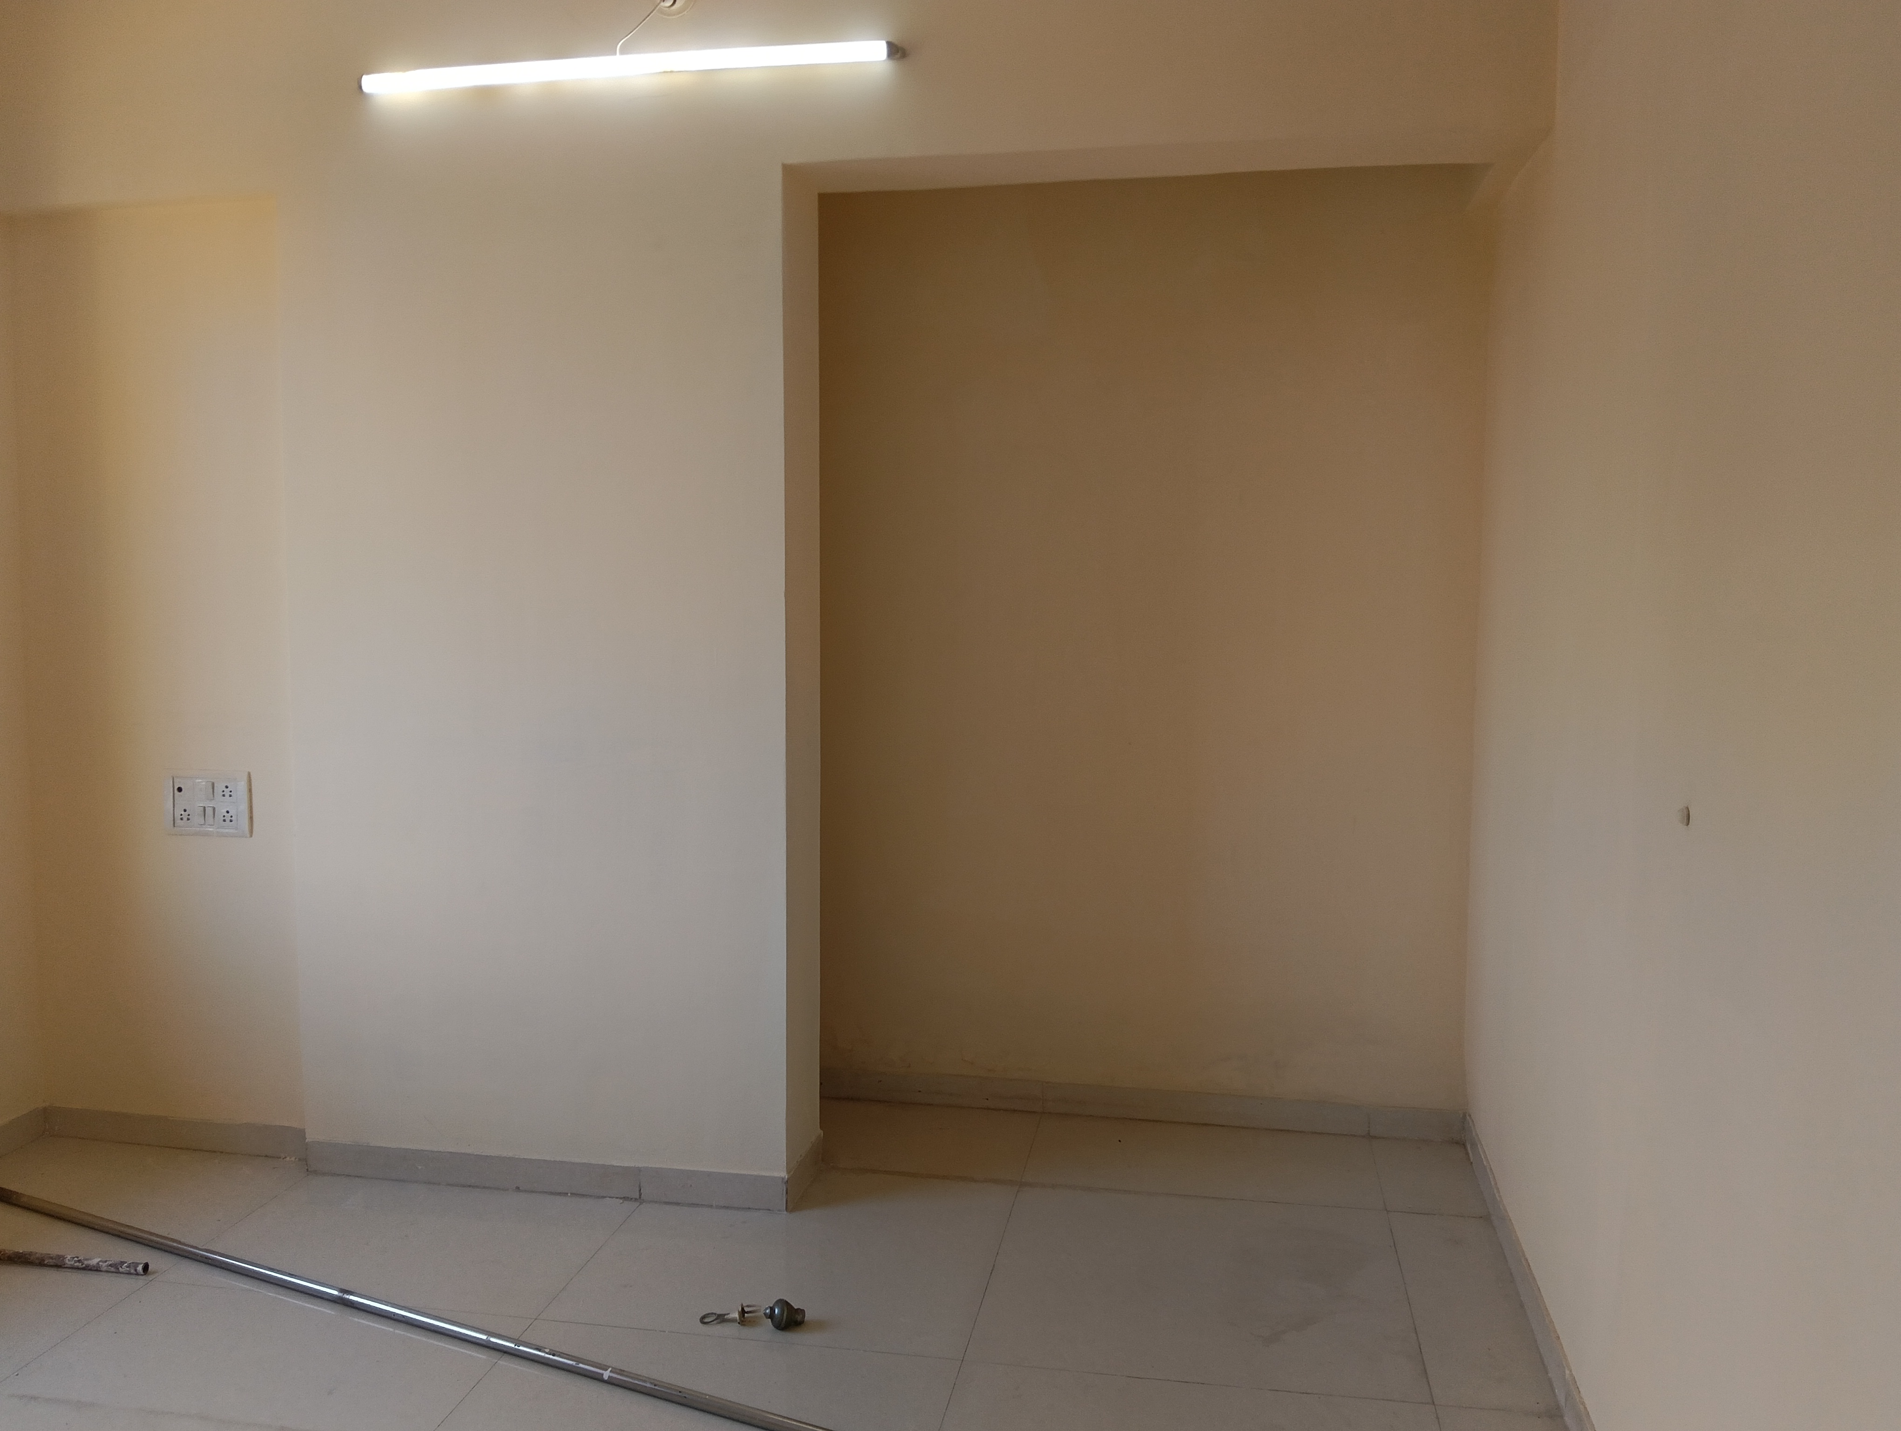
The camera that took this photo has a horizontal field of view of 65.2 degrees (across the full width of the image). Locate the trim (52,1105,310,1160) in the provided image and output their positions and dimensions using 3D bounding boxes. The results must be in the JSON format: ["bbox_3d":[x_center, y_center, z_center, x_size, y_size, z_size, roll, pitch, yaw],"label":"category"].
[{"bbox_3d":[-1.870,1.003,3.587,0.707,0.075,0.018,1,5,10],"label":"trim"}]

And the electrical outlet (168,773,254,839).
[{"bbox_3d":[-1.737,0.206,3.482,0.216,0.154,0.018,1,5,10],"label":"electrical outlet"}]

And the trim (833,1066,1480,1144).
[{"bbox_3d":[0.466,0.996,3.807,1.635,0.081,0.018,1,5,10],"label":"trim"}]

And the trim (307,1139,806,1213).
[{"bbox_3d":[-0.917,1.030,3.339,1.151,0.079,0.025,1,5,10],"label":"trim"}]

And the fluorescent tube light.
[{"bbox_3d":[-0.675,-1.331,3.057,1.175,0.037,0.036,1,5,10],"label":"fluorescent tube light"}]

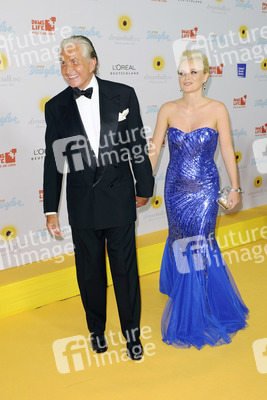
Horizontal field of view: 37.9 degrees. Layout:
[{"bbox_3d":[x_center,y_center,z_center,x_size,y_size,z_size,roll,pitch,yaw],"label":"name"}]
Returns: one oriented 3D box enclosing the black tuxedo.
[{"bbox_3d":[-0.178,0.118,2.277,0.600,1.550,0.380,-2,13,8],"label":"black tuxedo"}]

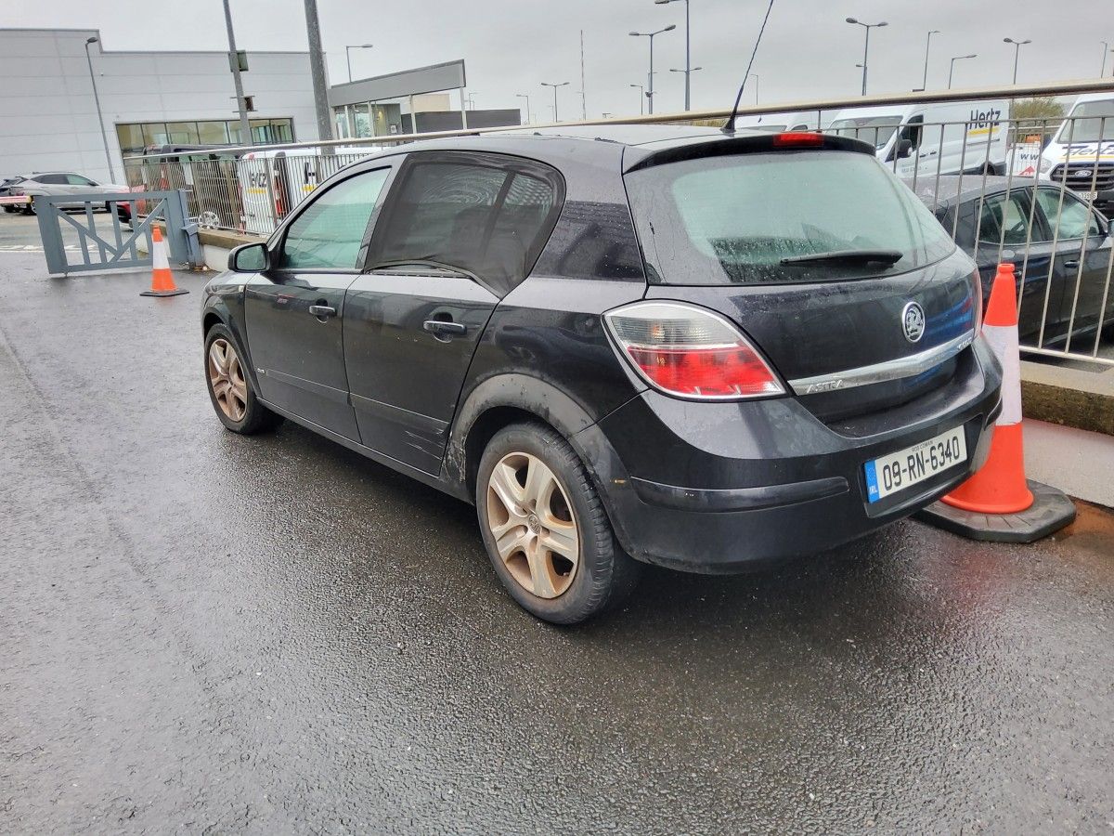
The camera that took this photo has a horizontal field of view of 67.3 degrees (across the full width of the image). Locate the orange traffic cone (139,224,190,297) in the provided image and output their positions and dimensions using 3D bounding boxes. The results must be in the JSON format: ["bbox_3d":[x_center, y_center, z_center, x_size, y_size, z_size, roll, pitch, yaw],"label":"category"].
[{"bbox_3d":[-5.250,-2.086,11.095,0.530,0.900,0.530,9,20,34],"label":"orange traffic cone"}]

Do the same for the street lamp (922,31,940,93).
[{"bbox_3d":[21.322,-18.004,48.386,0.950,8.000,0.280,-5,17,-10],"label":"street lamp"}]

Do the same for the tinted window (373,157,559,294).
[{"bbox_3d":[-0.317,-0.626,2.614,0.060,0.452,0.977,15,1,-41],"label":"tinted window"}]

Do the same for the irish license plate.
[{"bbox_3d":[1.008,0.121,2.325,0.520,0.112,0.020,-14,9,-37],"label":"irish license plate"}]

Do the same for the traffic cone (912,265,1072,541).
[{"bbox_3d":[1.599,-0.103,3.080,0.550,0.940,0.550,-14,20,-37],"label":"traffic cone"}]

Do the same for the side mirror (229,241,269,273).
[{"bbox_3d":[-1.281,-0.658,3.485,0.200,0.148,0.140,-15,21,-37],"label":"side mirror"}]

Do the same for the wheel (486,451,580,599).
[{"bbox_3d":[-0.024,0.297,2.445,0.140,0.435,0.435,-14,20,-37],"label":"wheel"}]

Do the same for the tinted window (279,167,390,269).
[{"bbox_3d":[-0.901,-0.773,3.316,0.050,0.419,0.813,15,1,-40],"label":"tinted window"}]

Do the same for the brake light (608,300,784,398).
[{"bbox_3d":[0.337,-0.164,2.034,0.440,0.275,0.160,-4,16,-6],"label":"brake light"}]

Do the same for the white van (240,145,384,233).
[{"bbox_3d":[-3.892,-4.803,18.083,5.100,2.000,2.000,-17,22,-41],"label":"white van"}]

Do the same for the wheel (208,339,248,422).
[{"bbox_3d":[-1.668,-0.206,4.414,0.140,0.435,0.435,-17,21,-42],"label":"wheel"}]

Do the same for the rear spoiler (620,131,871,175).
[{"bbox_3d":[0.635,-0.809,2.509,1.200,0.130,0.240,-15,21,-37],"label":"rear spoiler"}]

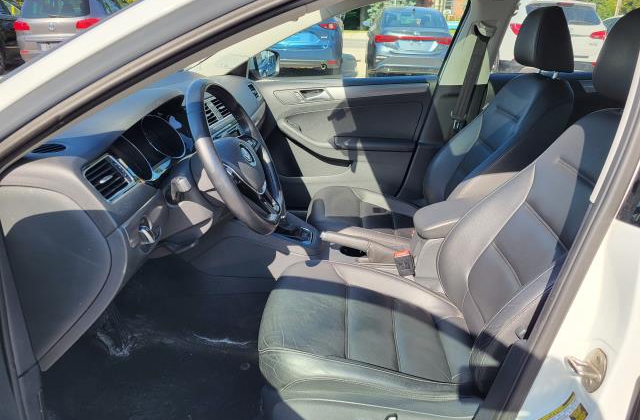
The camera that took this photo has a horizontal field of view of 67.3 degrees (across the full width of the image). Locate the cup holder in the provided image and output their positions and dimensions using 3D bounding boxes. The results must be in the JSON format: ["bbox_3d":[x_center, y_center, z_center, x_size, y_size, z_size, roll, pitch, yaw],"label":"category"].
[{"bbox_3d":[0.107,0.163,1.524,0.082,0.070,0.082,3,21,5],"label":"cup holder"}]

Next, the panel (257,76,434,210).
[{"bbox_3d":[0.054,-0.248,2.114,0.840,0.670,0.130,3,21,5],"label":"panel"}]

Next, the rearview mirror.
[{"bbox_3d":[-0.253,-0.685,2.262,0.090,0.135,0.185,12,24,25],"label":"rearview mirror"}]

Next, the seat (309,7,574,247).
[{"bbox_3d":[0.396,-0.240,1.764,0.880,0.950,0.530,3,21,5],"label":"seat"}]

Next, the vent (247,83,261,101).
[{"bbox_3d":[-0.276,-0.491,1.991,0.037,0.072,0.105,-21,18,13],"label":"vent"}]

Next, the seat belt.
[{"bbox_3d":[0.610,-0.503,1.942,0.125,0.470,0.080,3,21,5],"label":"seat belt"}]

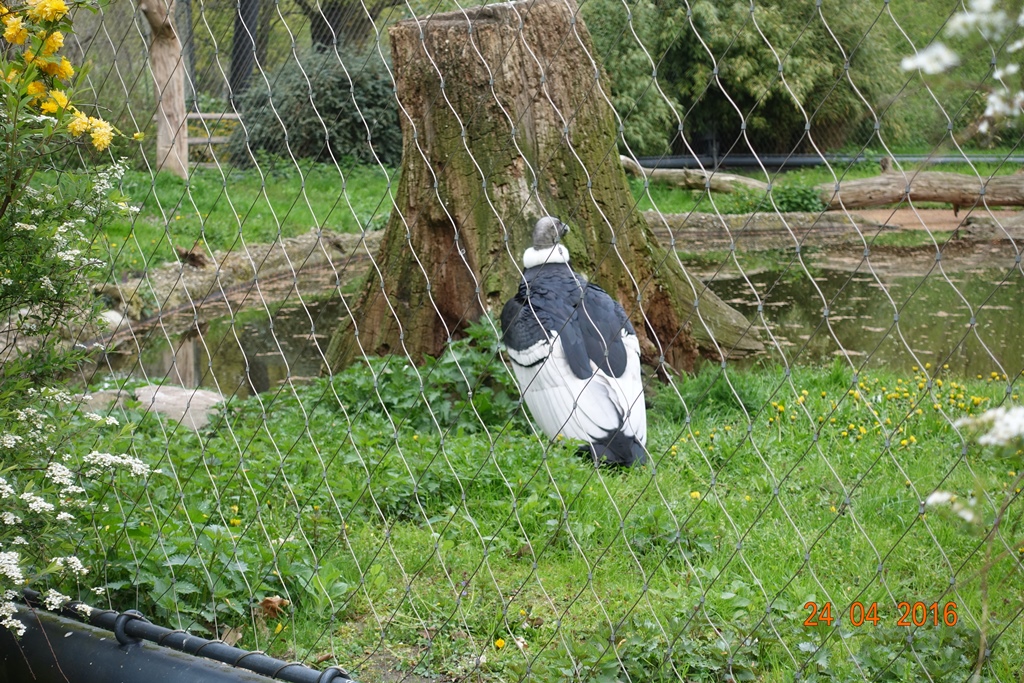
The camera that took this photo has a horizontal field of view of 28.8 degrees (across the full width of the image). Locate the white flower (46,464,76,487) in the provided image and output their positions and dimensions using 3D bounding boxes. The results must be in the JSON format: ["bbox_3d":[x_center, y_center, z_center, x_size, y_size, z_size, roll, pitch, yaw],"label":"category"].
[{"bbox_3d":[-0.680,0.202,3.000,0.041,0.038,0.032,-3,6,-18],"label":"white flower"}]

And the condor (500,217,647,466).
[{"bbox_3d":[0.236,0.000,7.900,0.470,0.950,0.600,-4,7,-30],"label":"condor"}]

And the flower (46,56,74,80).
[{"bbox_3d":[-0.680,-0.411,3.000,0.041,0.035,0.030,-3,6,-18],"label":"flower"}]

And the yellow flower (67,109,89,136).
[{"bbox_3d":[-0.655,-0.330,3.000,0.032,0.041,0.027,-2,6,-17],"label":"yellow flower"}]

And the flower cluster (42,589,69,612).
[{"bbox_3d":[-0.676,0.384,2.950,0.037,0.035,0.029,-3,6,-19],"label":"flower cluster"}]

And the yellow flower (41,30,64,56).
[{"bbox_3d":[-0.692,-0.449,3.000,0.035,0.038,0.030,-3,6,-18],"label":"yellow flower"}]

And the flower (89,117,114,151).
[{"bbox_3d":[-0.614,-0.311,2.980,0.038,0.049,0.032,-2,6,-17],"label":"flower"}]

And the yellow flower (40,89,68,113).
[{"bbox_3d":[-0.689,-0.363,3.000,0.041,0.035,0.030,-3,6,-18],"label":"yellow flower"}]

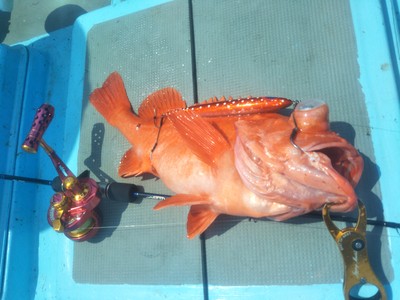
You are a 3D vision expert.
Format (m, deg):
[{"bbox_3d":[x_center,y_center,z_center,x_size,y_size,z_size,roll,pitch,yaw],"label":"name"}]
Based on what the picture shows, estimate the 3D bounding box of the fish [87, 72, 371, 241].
[{"bbox_3d":[-0.018,-0.001,0.470,0.430,0.115,0.195,11,73,27],"label":"fish"}]

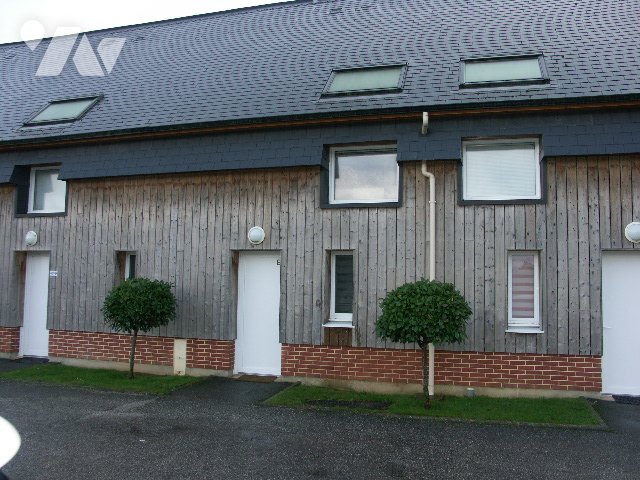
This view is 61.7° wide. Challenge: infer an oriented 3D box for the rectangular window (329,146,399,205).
[{"bbox_3d":[0.726,-1.068,8.802,1.160,0.950,0.080,0,-4,16],"label":"rectangular window"}]

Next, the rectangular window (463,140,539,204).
[{"bbox_3d":[2.776,-1.075,8.203,1.130,0.930,0.080,0,-4,16],"label":"rectangular window"}]

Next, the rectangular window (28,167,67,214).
[{"bbox_3d":[-5.302,-0.988,10.559,1.080,0.940,0.080,0,-4,16],"label":"rectangular window"}]

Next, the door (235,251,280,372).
[{"bbox_3d":[-1.043,1.242,9.171,0.890,2.120,0.080,0,-4,16],"label":"door"}]

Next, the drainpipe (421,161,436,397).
[{"bbox_3d":[1.640,0.549,8.066,0.220,3.530,0.110,0,-4,16],"label":"drainpipe"}]

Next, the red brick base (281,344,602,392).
[{"bbox_3d":[1.681,1.916,8.206,4.750,0.510,0.200,0,-4,16],"label":"red brick base"}]

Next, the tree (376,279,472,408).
[{"bbox_3d":[1.448,1.429,7.418,1.280,1.770,1.250,0,-4,16],"label":"tree"}]

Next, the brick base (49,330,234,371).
[{"bbox_3d":[-3.291,1.952,9.658,3.740,0.500,0.200,0,-4,16],"label":"brick base"}]

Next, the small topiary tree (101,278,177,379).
[{"bbox_3d":[-3.075,1.480,8.946,1.200,1.660,1.180,0,-4,16],"label":"small topiary tree"}]

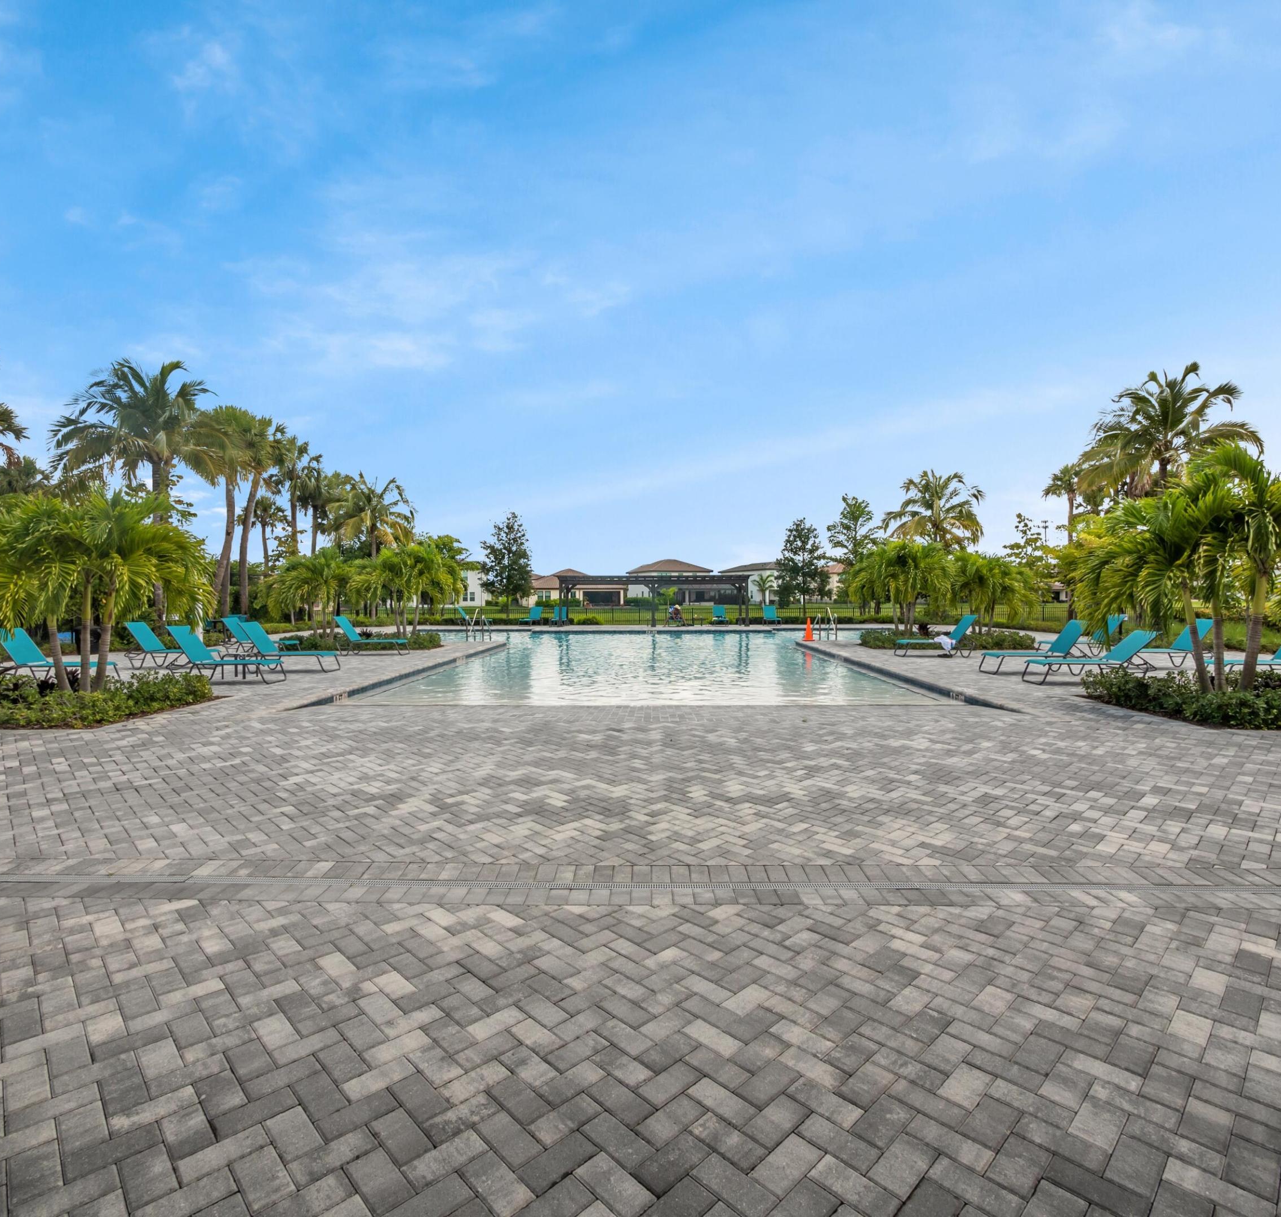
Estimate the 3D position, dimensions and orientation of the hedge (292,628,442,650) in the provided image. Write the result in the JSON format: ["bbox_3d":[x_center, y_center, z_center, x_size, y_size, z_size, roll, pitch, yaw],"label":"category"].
[{"bbox_3d":[-7.716,0.864,18.418,4.300,0.500,2.200,0,1,1],"label":"hedge"}]

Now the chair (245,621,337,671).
[{"bbox_3d":[-6.980,0.772,13.143,1.780,0.970,0.670,0,1,-4],"label":"chair"}]

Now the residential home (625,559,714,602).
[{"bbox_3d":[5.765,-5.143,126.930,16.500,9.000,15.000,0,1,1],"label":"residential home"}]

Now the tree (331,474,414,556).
[{"bbox_3d":[-14.469,-3.195,35.437,4.200,8.215,4.200,0,1,0],"label":"tree"}]

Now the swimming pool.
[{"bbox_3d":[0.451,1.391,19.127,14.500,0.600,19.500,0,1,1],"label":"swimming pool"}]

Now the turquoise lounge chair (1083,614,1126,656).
[{"bbox_3d":[10.744,0.665,15.995,1.739,0.960,0.600,0,1,2],"label":"turquoise lounge chair"}]

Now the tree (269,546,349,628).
[{"bbox_3d":[-10.025,-0.342,19.977,2.250,2.986,2.250,0,1,0],"label":"tree"}]

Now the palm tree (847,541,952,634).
[{"bbox_3d":[8.058,-0.481,20.375,2.800,3.253,2.800,0,1,0],"label":"palm tree"}]

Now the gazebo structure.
[{"bbox_3d":[0.710,-0.404,34.880,10.300,2.650,3.500,0,1,1],"label":"gazebo structure"}]

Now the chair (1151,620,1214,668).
[{"bbox_3d":[10.903,0.714,13.695,1.763,0.942,0.600,0,1,1],"label":"chair"}]

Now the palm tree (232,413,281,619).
[{"bbox_3d":[-16.763,-3.660,28.428,2.100,9.360,2.100,0,1,0],"label":"palm tree"}]

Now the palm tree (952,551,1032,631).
[{"bbox_3d":[10.949,-0.309,20.478,2.300,2.906,2.300,0,1,0],"label":"palm tree"}]

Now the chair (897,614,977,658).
[{"bbox_3d":[7.169,0.673,15.915,1.757,0.947,0.600,0,1,-2],"label":"chair"}]

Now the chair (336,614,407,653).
[{"bbox_3d":[-6.950,0.712,17.043,1.780,0.970,0.670,0,1,-4],"label":"chair"}]

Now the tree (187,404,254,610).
[{"bbox_3d":[-18.890,-4.137,29.433,3.100,10.100,3.100,0,1,1],"label":"tree"}]

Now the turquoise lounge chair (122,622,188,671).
[{"bbox_3d":[-9.685,0.741,13.631,1.826,0.890,0.600,0,1,4],"label":"turquoise lounge chair"}]

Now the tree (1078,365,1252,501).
[{"bbox_3d":[18.102,-3.666,22.440,6.100,9.400,6.100,0,1,1],"label":"tree"}]

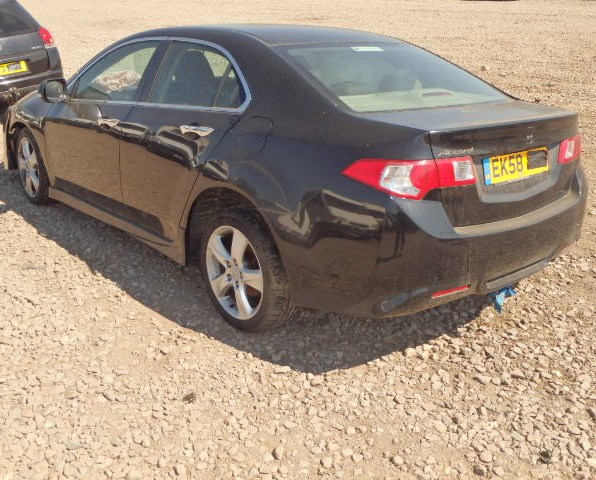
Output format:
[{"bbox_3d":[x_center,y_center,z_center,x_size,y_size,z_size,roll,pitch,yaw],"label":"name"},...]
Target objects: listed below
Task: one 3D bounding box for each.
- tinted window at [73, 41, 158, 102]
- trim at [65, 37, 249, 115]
[{"bbox_3d":[-1.121,-1.024,4.064,0.044,0.413,0.873,27,-6,-42],"label":"tinted window"},{"bbox_3d":[-0.853,-0.947,3.772,2.042,0.436,0.055,17,-7,47],"label":"trim"}]

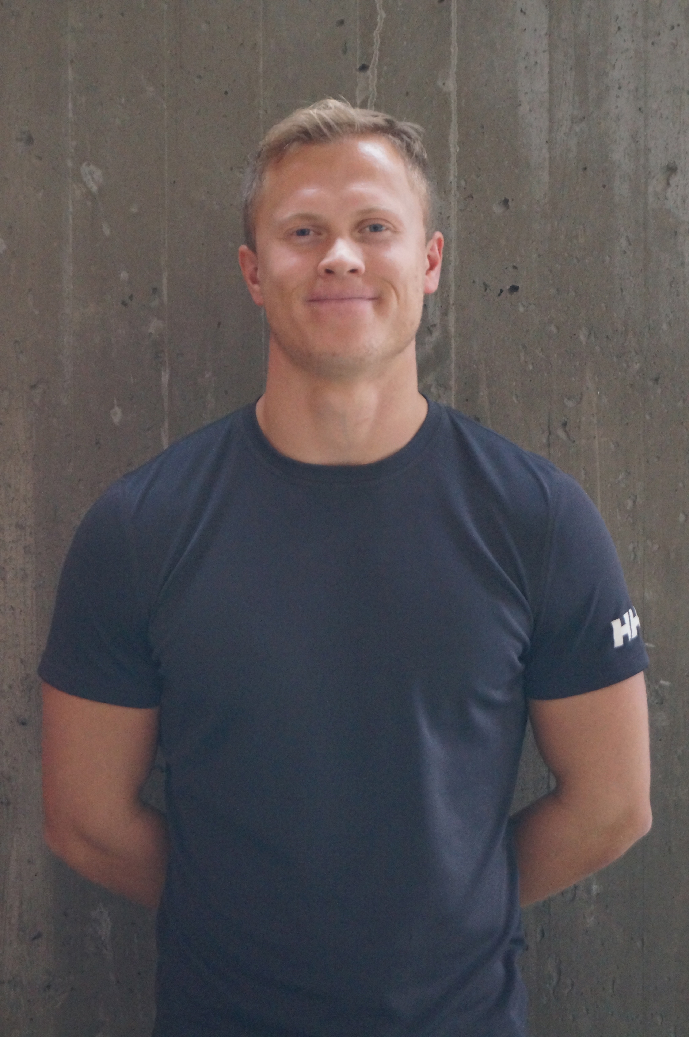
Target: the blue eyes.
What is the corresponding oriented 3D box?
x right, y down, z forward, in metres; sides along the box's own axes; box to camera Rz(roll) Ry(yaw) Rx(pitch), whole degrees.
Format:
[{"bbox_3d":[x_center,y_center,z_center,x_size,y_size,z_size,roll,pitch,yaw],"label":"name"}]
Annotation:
[{"bbox_3d":[-0.004,-0.253,2.070,0.085,0.013,0.020,-3,-3,0],"label":"blue eyes"}]

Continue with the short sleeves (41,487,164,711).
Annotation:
[{"bbox_3d":[-0.224,0.070,2.160,0.115,0.207,0.150,0,0,0],"label":"short sleeves"}]

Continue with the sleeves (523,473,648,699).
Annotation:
[{"bbox_3d":[0.221,0.061,2.160,0.115,0.207,0.150,0,0,0],"label":"sleeves"}]

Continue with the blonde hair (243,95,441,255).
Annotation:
[{"bbox_3d":[-0.005,-0.302,2.150,0.175,0.165,0.205,-3,-3,0],"label":"blonde hair"}]

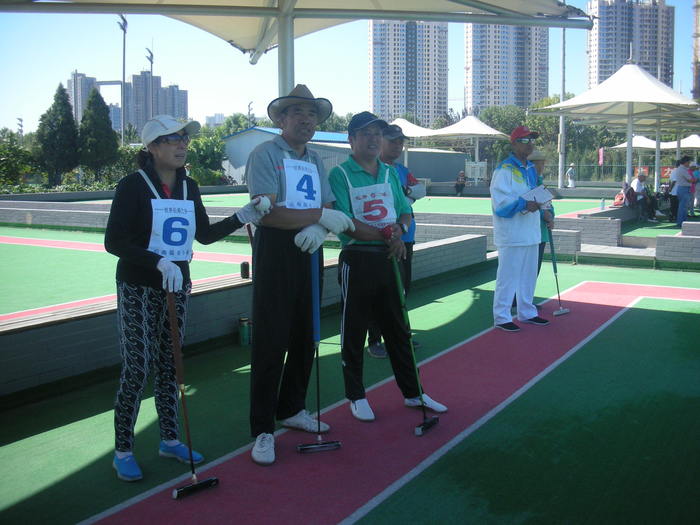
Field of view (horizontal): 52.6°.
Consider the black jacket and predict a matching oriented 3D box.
[{"bbox_3d":[-0.778,-0.148,3.087,0.570,0.540,0.370,-5,9,-30],"label":"black jacket"}]

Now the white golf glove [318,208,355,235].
[{"bbox_3d":[-0.064,-0.195,3.332,0.160,0.100,0.100,25,6,6],"label":"white golf glove"}]

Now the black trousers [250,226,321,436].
[{"bbox_3d":[-0.312,0.334,3.474,0.350,1.020,0.300,-3,9,-22],"label":"black trousers"}]

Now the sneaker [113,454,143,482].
[{"bbox_3d":[-1.012,0.916,3.222,0.090,0.085,0.240,-5,9,-35],"label":"sneaker"}]

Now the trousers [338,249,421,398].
[{"bbox_3d":[0.162,0.349,3.950,0.420,0.870,0.290,-4,9,-25],"label":"trousers"}]

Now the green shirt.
[{"bbox_3d":[0.110,-0.349,3.987,0.460,0.530,0.280,-3,8,-25],"label":"green shirt"}]

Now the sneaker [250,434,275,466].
[{"bbox_3d":[-0.412,0.877,3.448,0.106,0.105,0.280,0,7,-2],"label":"sneaker"}]

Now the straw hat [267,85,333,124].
[{"bbox_3d":[-0.231,-0.733,3.303,0.295,0.140,0.320,-3,-3,-20],"label":"straw hat"}]

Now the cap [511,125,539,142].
[{"bbox_3d":[1.547,-1.136,6.257,0.255,0.150,0.175,3,8,25],"label":"cap"}]

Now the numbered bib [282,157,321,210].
[{"bbox_3d":[-0.229,-0.356,3.362,0.205,0.260,0.035,-3,8,-24],"label":"numbered bib"}]

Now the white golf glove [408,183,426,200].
[{"bbox_3d":[0.477,-0.501,4.999,0.120,0.130,0.130,-8,11,-44],"label":"white golf glove"}]

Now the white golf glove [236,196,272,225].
[{"bbox_3d":[-0.434,-0.234,3.216,0.150,0.110,0.110,18,6,-6],"label":"white golf glove"}]

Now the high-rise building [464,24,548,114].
[{"bbox_3d":[92.215,-100.332,418.793,45.000,98.000,18.000,-1,7,-8],"label":"high-rise building"}]

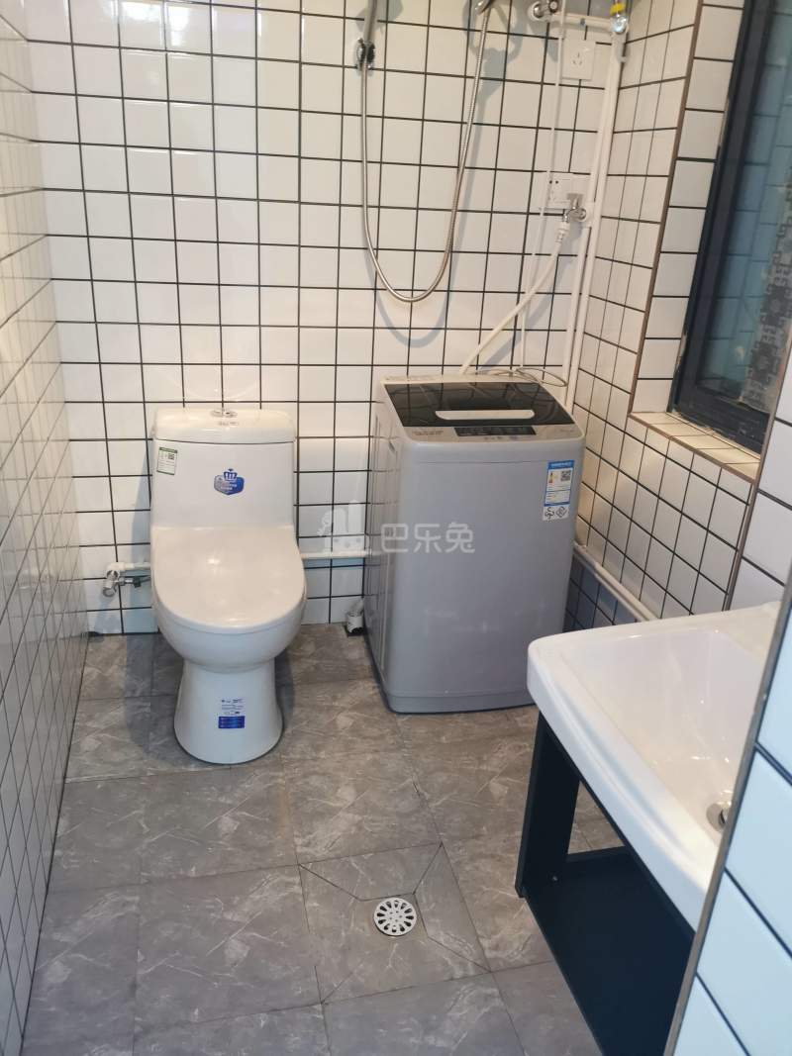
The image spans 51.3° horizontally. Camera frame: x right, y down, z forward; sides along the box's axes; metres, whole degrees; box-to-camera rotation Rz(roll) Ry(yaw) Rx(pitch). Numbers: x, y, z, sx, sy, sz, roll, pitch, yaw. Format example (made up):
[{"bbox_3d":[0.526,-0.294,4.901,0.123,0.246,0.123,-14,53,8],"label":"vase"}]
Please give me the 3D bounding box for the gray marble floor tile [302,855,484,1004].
[{"bbox_3d":[-0.012,0.724,1.533,0.300,0.010,0.300,-2,24,-12],"label":"gray marble floor tile"}]

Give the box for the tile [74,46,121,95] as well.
[{"bbox_3d":[-0.679,-1.041,1.879,0.100,0.100,0.008,-2,24,-13],"label":"tile"}]

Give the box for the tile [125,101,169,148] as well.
[{"bbox_3d":[-0.573,-0.931,1.901,0.099,0.099,0.009,-2,23,-13],"label":"tile"}]

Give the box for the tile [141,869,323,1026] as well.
[{"bbox_3d":[-0.304,0.735,1.468,0.300,0.010,0.300,-2,24,-12],"label":"tile"}]

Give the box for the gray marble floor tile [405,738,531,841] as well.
[{"bbox_3d":[0.209,0.592,1.866,0.298,0.010,0.298,-2,24,-13],"label":"gray marble floor tile"}]

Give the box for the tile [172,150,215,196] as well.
[{"bbox_3d":[-0.490,-0.860,2.005,0.100,0.100,0.008,-2,24,-13],"label":"tile"}]

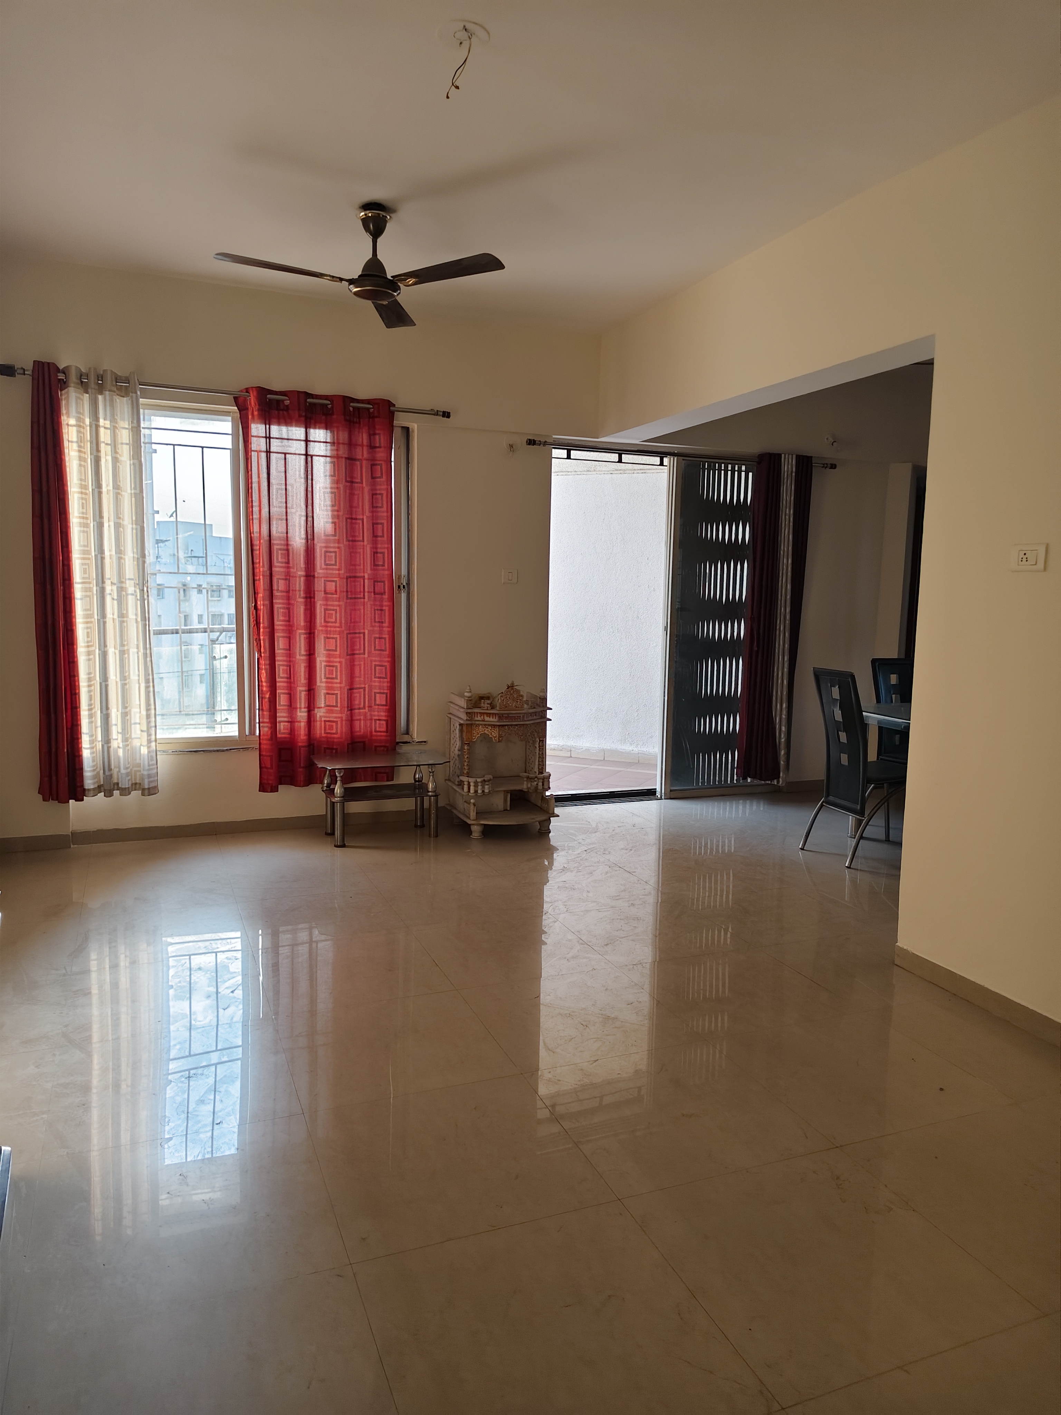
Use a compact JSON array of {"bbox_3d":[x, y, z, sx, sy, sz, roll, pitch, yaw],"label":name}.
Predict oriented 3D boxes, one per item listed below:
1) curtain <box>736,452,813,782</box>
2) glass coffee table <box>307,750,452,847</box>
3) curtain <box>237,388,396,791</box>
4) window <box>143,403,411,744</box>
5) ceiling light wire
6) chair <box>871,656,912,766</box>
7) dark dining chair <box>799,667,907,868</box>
[{"bbox_3d":[1.623,-0.571,6.272,0.480,2.170,0.140,-2,8,-22],"label":"curtain"},{"bbox_3d":[-0.812,0.495,5.165,0.695,0.420,0.380,-2,8,-22],"label":"glass coffee table"},{"bbox_3d":[-1.134,-0.604,5.122,0.820,2.120,0.110,-2,8,-22],"label":"curtain"},{"bbox_3d":[-1.430,-0.685,5.124,1.650,1.770,0.110,-2,8,-22],"label":"window"},{"bbox_3d":[-0.187,-1.751,2.566,0.070,0.170,0.070,-2,8,-22],"label":"ceiling light wire"},{"bbox_3d":[2.272,0.224,5.487,0.380,0.975,0.550,-2,8,-22],"label":"chair"},{"bbox_3d":[1.777,0.289,4.919,0.570,0.975,0.380,-2,8,-22],"label":"dark dining chair"}]

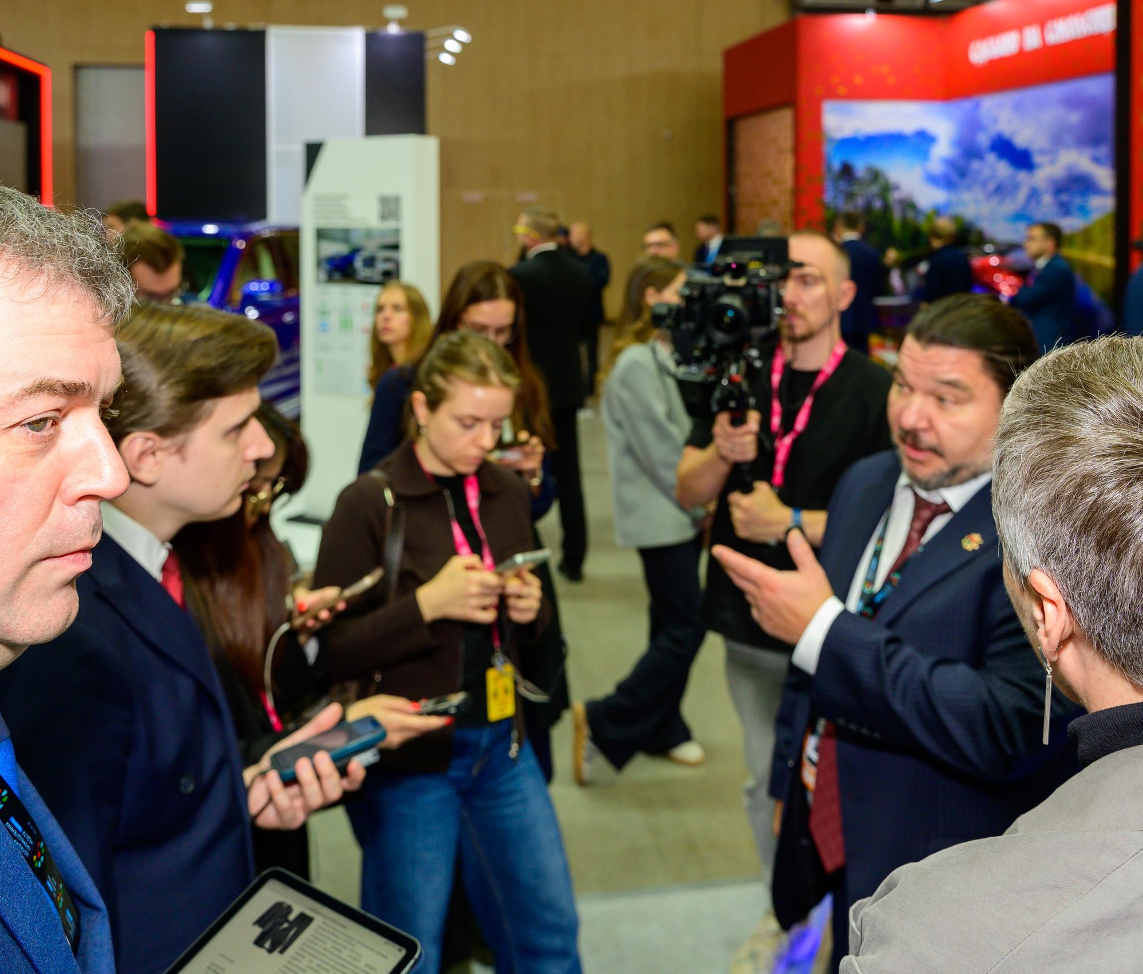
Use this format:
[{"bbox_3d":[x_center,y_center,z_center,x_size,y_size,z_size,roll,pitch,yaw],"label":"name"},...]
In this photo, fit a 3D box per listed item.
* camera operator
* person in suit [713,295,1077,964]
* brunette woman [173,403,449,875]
[{"bbox_3d":[0.470,0.310,2.550,0.550,1.740,0.550,4,12,17],"label":"camera operator"},{"bbox_3d":[0.440,0.600,1.580,0.600,1.710,0.600,-10,15,-41],"label":"person in suit"},{"bbox_3d":[-0.460,0.600,1.760,0.500,1.540,0.500,7,13,31],"label":"brunette woman"}]

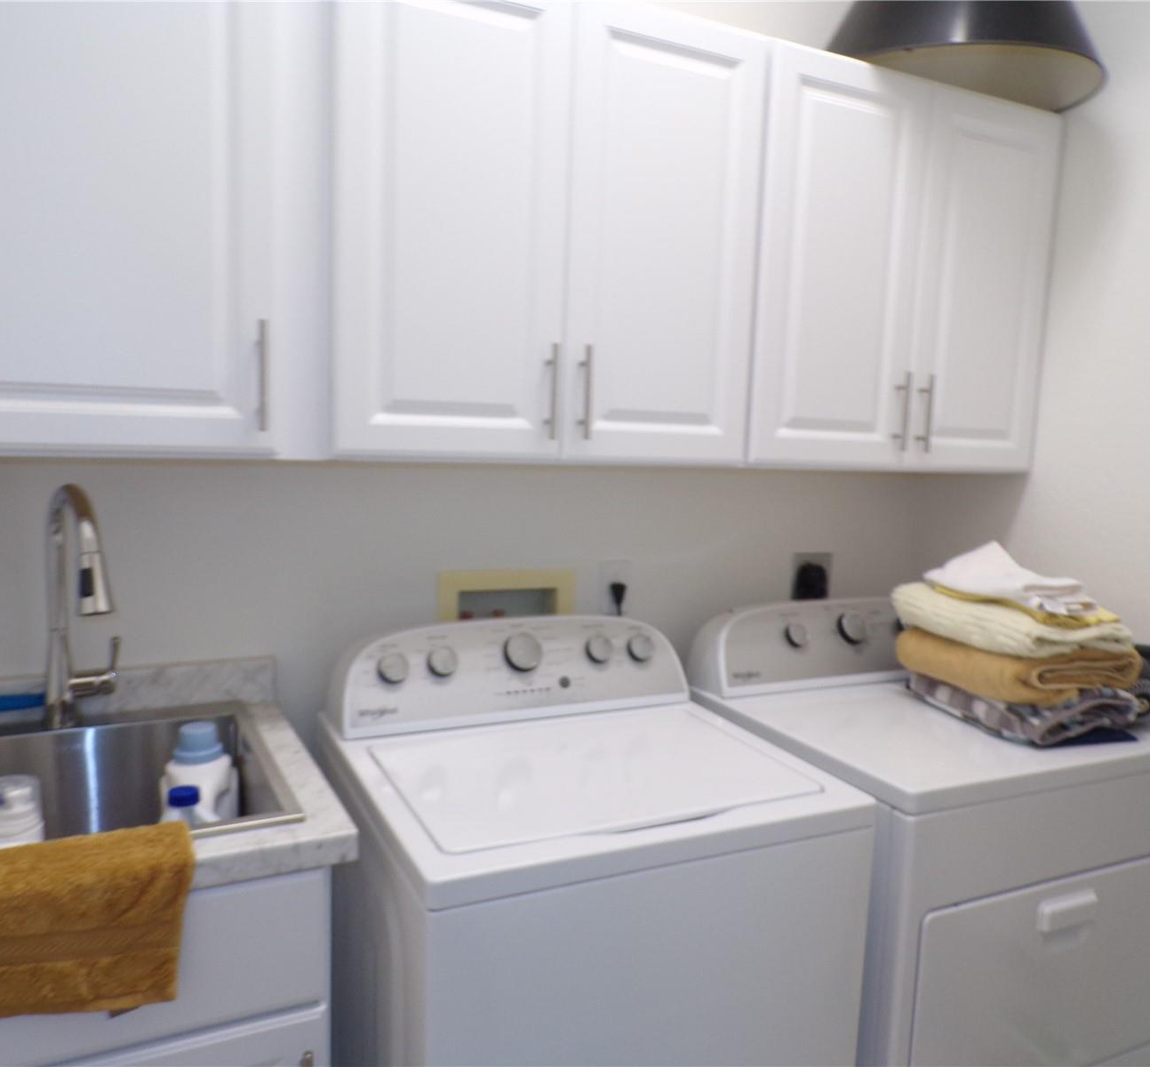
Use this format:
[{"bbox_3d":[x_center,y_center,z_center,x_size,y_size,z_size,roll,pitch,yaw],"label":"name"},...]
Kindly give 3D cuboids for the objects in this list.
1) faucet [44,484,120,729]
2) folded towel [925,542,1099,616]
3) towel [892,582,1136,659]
[{"bbox_3d":[-0.748,0.124,1.522,0.110,0.400,0.240,-2,7,-36],"label":"faucet"},{"bbox_3d":[0.845,0.078,1.902,0.180,0.092,0.280,0,6,-19],"label":"folded towel"},{"bbox_3d":[0.847,0.160,1.941,0.250,0.080,0.380,0,6,-19],"label":"towel"}]

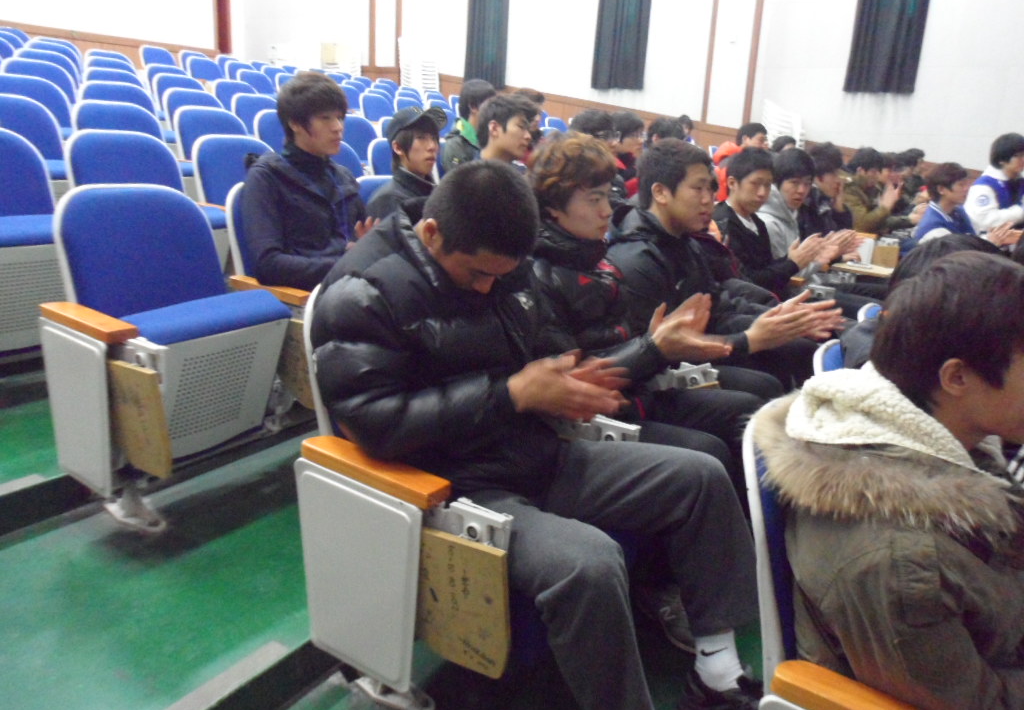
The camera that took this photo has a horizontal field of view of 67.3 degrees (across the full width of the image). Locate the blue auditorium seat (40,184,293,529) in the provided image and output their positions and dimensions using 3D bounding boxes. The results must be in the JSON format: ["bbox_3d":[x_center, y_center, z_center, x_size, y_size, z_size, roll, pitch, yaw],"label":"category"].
[{"bbox_3d":[-0.951,-0.057,2.267,0.540,0.860,0.580,12,19,31],"label":"blue auditorium seat"}]

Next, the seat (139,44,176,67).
[{"bbox_3d":[-4.095,-3.201,9.171,0.540,0.860,0.580,12,19,31],"label":"seat"}]

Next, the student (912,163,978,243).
[{"bbox_3d":[2.911,-0.834,5.487,0.760,1.130,0.520,12,19,31],"label":"student"}]

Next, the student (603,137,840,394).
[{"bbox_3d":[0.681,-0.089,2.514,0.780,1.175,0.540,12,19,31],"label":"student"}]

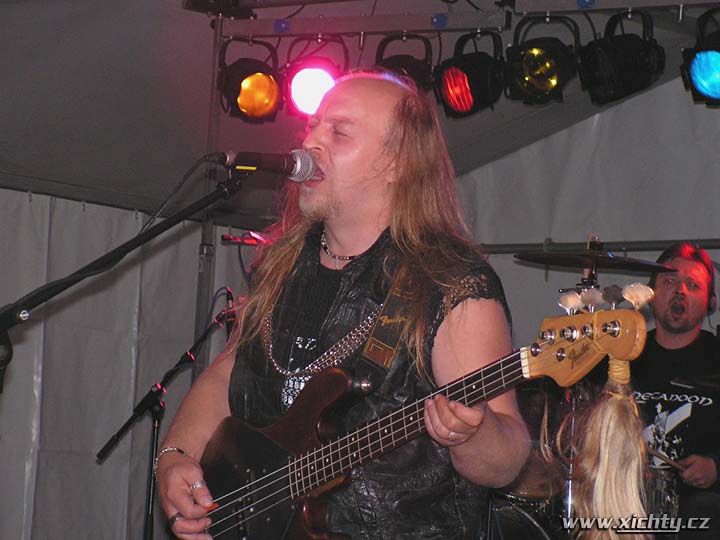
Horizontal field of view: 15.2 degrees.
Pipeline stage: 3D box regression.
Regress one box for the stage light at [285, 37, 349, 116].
[{"bbox_3d":[-0.151,-0.682,9.550,0.210,0.285,0.225,2,6,8],"label":"stage light"}]

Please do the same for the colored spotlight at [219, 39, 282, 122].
[{"bbox_3d":[-0.392,-0.679,9.650,0.210,0.285,0.225,5,8,-18],"label":"colored spotlight"}]

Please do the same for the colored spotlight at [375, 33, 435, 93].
[{"bbox_3d":[0.157,-0.683,9.500,0.210,0.285,0.225,2,6,8],"label":"colored spotlight"}]

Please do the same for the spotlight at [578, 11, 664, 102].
[{"bbox_3d":[0.875,-0.709,9.050,0.225,0.285,0.210,-8,1,-37],"label":"spotlight"}]

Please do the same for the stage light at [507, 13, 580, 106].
[{"bbox_3d":[0.622,-0.715,9.200,0.210,0.285,0.225,0,6,19],"label":"stage light"}]

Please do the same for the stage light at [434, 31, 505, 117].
[{"bbox_3d":[0.377,-0.676,9.350,0.210,0.285,0.225,-3,4,39],"label":"stage light"}]

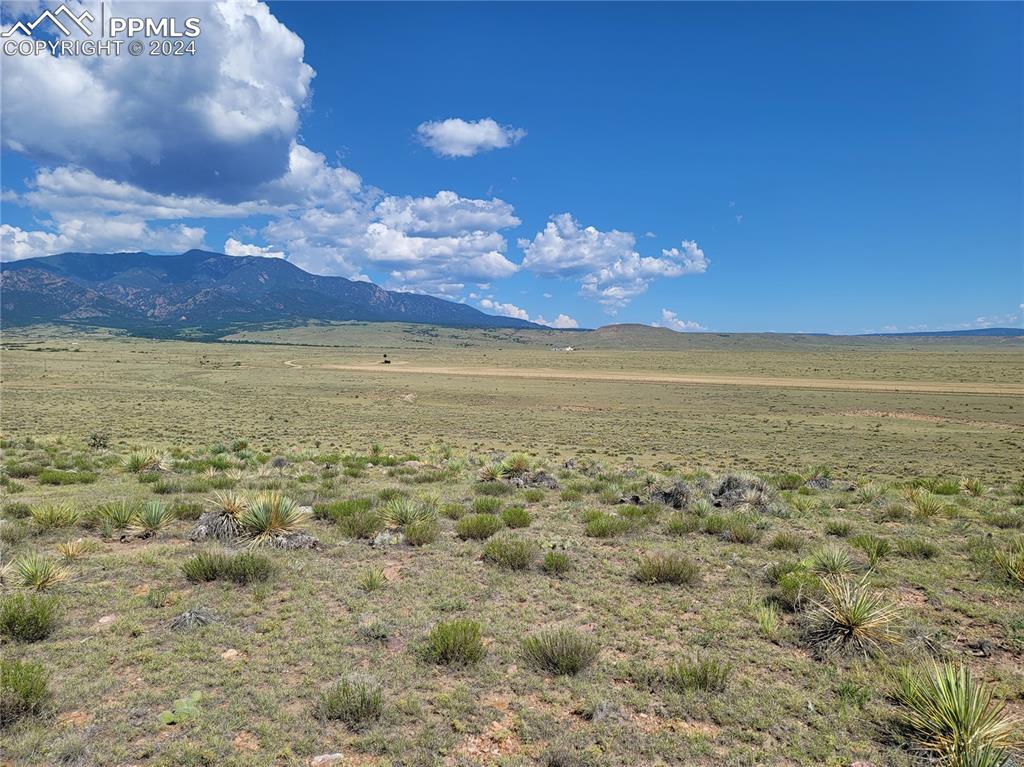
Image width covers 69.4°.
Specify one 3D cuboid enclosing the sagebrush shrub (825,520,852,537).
[{"bbox_3d":[3.444,1.530,7.798,0.295,0.149,0.281,0,3,0],"label":"sagebrush shrub"}]

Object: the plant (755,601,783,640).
[{"bbox_3d":[1.623,1.490,4.678,0.165,0.222,0.156,0,3,0],"label":"plant"}]

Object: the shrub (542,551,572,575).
[{"bbox_3d":[0.401,1.579,6.519,0.265,0.185,0.251,0,3,0],"label":"shrub"}]

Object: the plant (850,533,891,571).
[{"bbox_3d":[3.111,1.452,6.389,0.354,0.279,0.337,0,3,0],"label":"plant"}]

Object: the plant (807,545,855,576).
[{"bbox_3d":[2.832,1.574,6.572,0.427,0.242,0.405,0,3,0],"label":"plant"}]

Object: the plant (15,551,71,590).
[{"bbox_3d":[-3.897,1.564,6.148,0.449,0.269,0.427,0,3,0],"label":"plant"}]

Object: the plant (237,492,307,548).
[{"bbox_3d":[-2.473,1.404,7.632,0.702,0.501,0.667,0,3,0],"label":"plant"}]

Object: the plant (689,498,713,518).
[{"bbox_3d":[2.391,1.565,9.328,0.278,0.206,0.264,0,3,0],"label":"plant"}]

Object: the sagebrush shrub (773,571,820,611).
[{"bbox_3d":[2.049,1.484,5.286,0.358,0.258,0.340,0,3,0],"label":"sagebrush shrub"}]

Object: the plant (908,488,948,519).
[{"bbox_3d":[5.256,1.514,9.328,0.505,0.342,0.480,0,3,0],"label":"plant"}]

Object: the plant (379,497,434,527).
[{"bbox_3d":[-1.225,1.504,8.586,0.650,0.333,0.618,0,3,0],"label":"plant"}]

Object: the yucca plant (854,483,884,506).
[{"bbox_3d":[4.836,1.486,9.985,0.392,0.282,0.372,0,3,0],"label":"yucca plant"}]

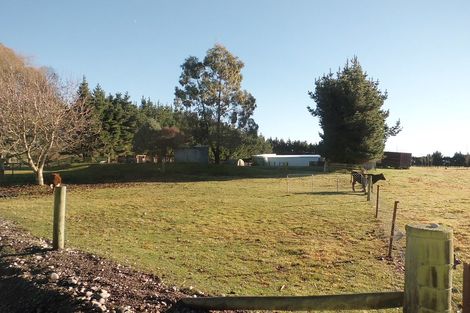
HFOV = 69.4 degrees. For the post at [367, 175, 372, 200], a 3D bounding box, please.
[{"bbox_3d":[5.760,1.350,14.500,0.150,1.090,0.150,2,-1,0],"label":"post"}]

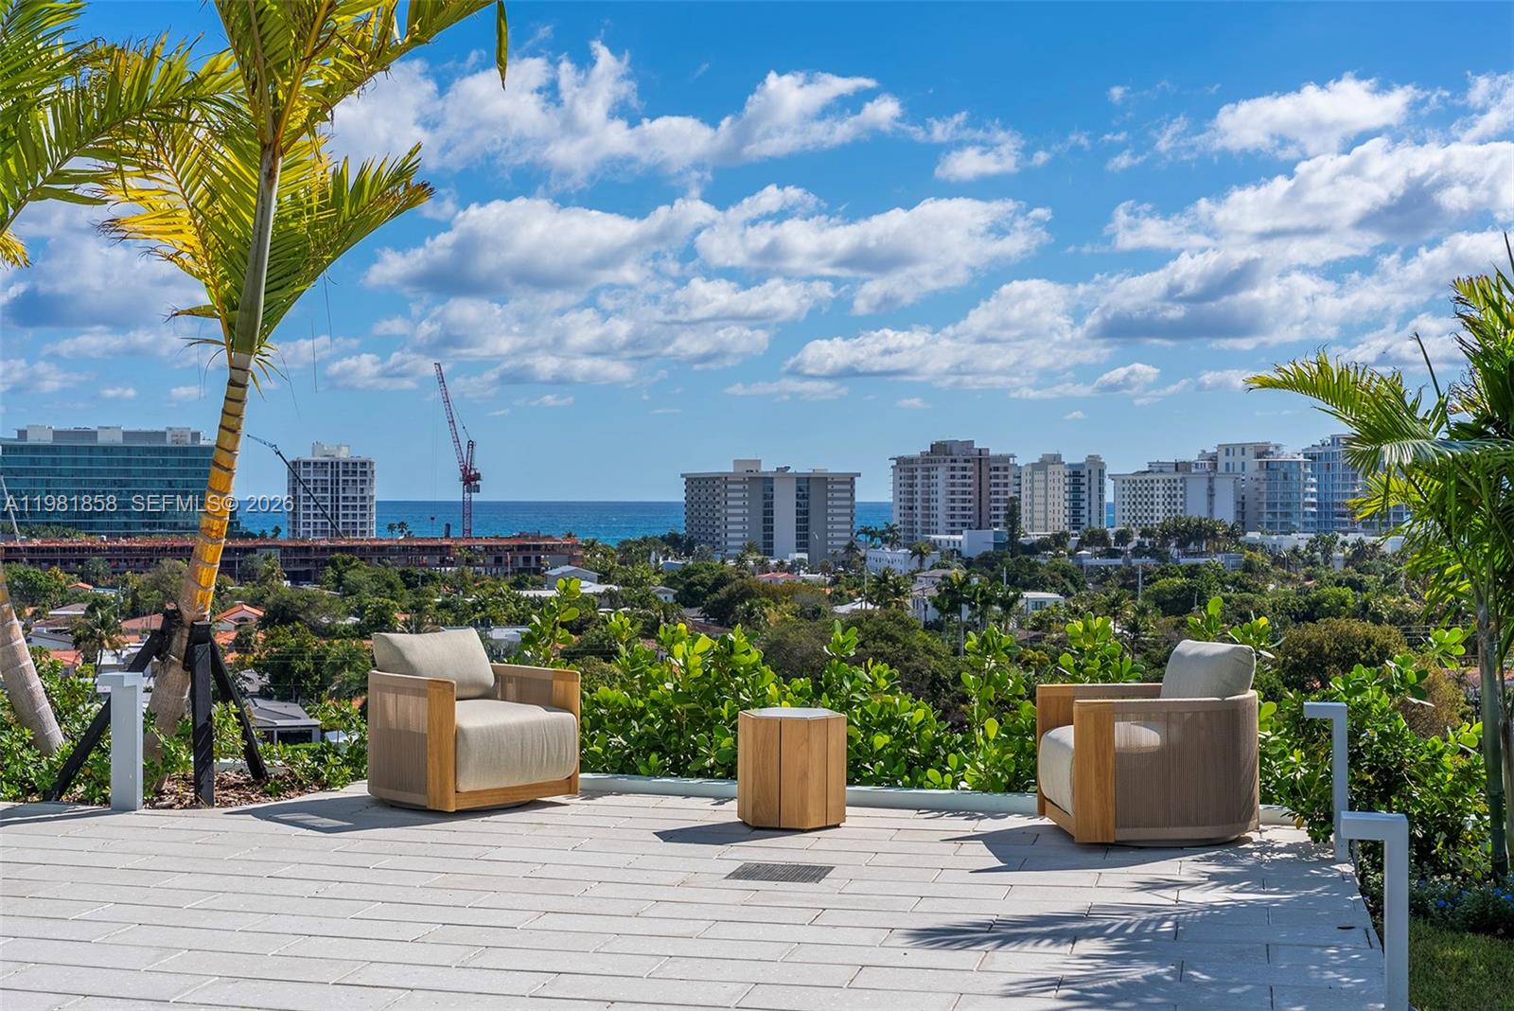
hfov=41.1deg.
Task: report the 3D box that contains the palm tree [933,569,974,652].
[{"bbox_3d":[27.229,15.376,280.000,5.700,13.200,5.700,0,0,0],"label":"palm tree"}]

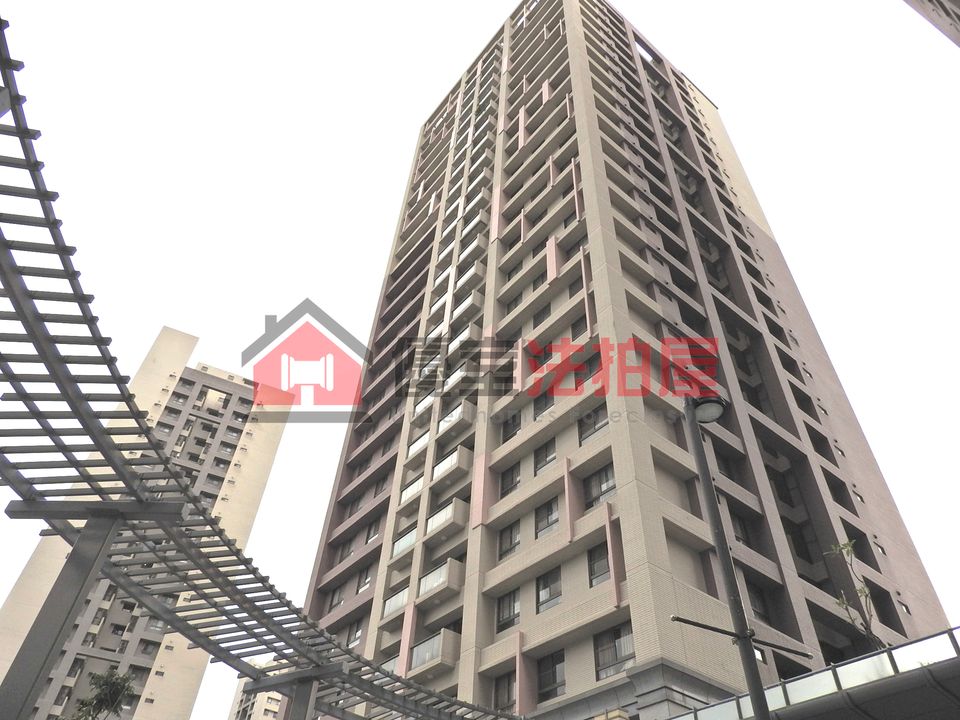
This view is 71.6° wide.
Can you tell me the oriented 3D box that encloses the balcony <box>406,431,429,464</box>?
[{"bbox_3d":[-3.350,5.465,39.602,1.000,1.293,2.471,31,-51,-24],"label":"balcony"}]

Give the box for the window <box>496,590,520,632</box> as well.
[{"bbox_3d":[1.205,10.159,26.913,0.170,1.530,1.460,31,-51,-24],"label":"window"}]

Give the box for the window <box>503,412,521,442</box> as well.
[{"bbox_3d":[1.641,3.474,33.709,0.150,1.521,1.446,32,-52,-24],"label":"window"}]

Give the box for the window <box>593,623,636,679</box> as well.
[{"bbox_3d":[4.494,9.607,22.024,0.160,1.545,1.846,31,-51,-24],"label":"window"}]

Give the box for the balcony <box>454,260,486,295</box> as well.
[{"bbox_3d":[-0.605,-5.544,47.179,1.000,1.458,2.527,31,-51,-24],"label":"balcony"}]

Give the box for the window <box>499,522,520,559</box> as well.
[{"bbox_3d":[1.365,7.917,29.204,0.170,1.510,1.450,31,-51,-24],"label":"window"}]

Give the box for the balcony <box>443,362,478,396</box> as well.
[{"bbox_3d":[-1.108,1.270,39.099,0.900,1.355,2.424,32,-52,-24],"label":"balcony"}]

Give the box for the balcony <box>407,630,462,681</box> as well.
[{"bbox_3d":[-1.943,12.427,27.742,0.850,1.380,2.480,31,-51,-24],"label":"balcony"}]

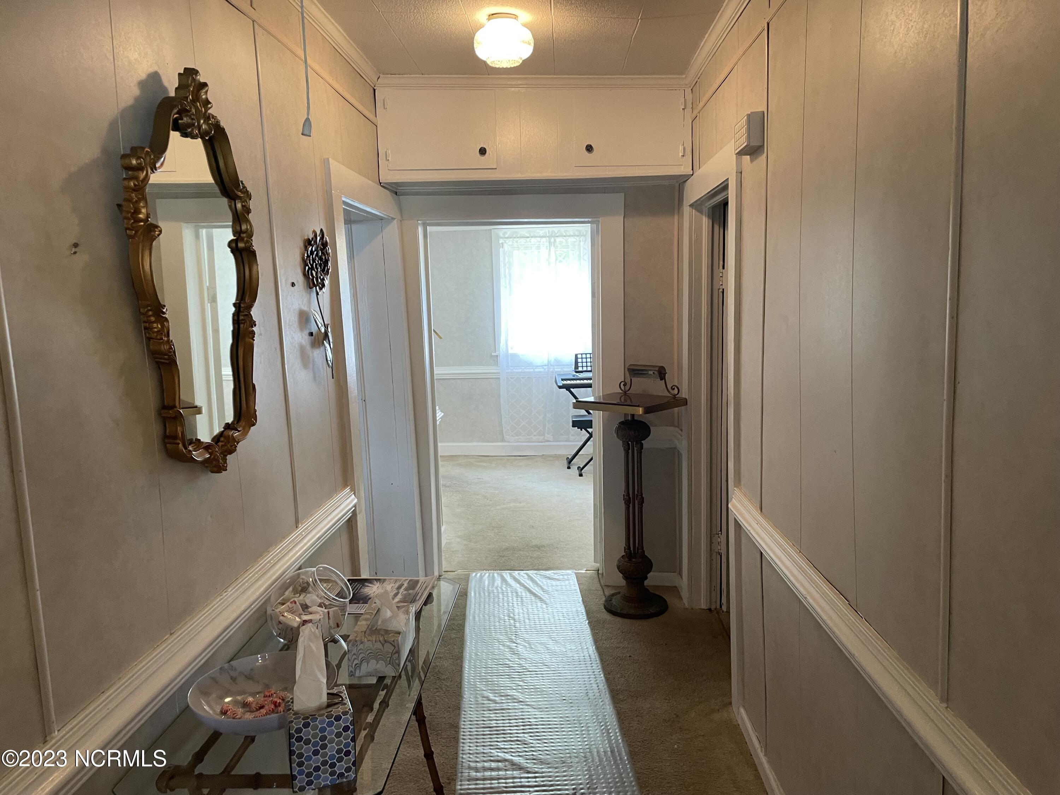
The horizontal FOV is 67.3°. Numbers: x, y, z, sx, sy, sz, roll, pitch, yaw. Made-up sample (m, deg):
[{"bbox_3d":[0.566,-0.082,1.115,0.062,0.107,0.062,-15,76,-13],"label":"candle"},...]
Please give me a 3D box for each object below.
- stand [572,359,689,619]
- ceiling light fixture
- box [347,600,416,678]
[{"bbox_3d":[0.522,0.471,4.120,0.430,1.260,0.380,5,10,43],"label":"stand"},{"bbox_3d":[-0.097,-1.314,2.931,0.218,0.168,0.218,-1,7,3],"label":"ceiling light fixture"},{"bbox_3d":[-0.369,0.607,2.003,0.121,0.090,0.221,-1,7,2],"label":"box"}]

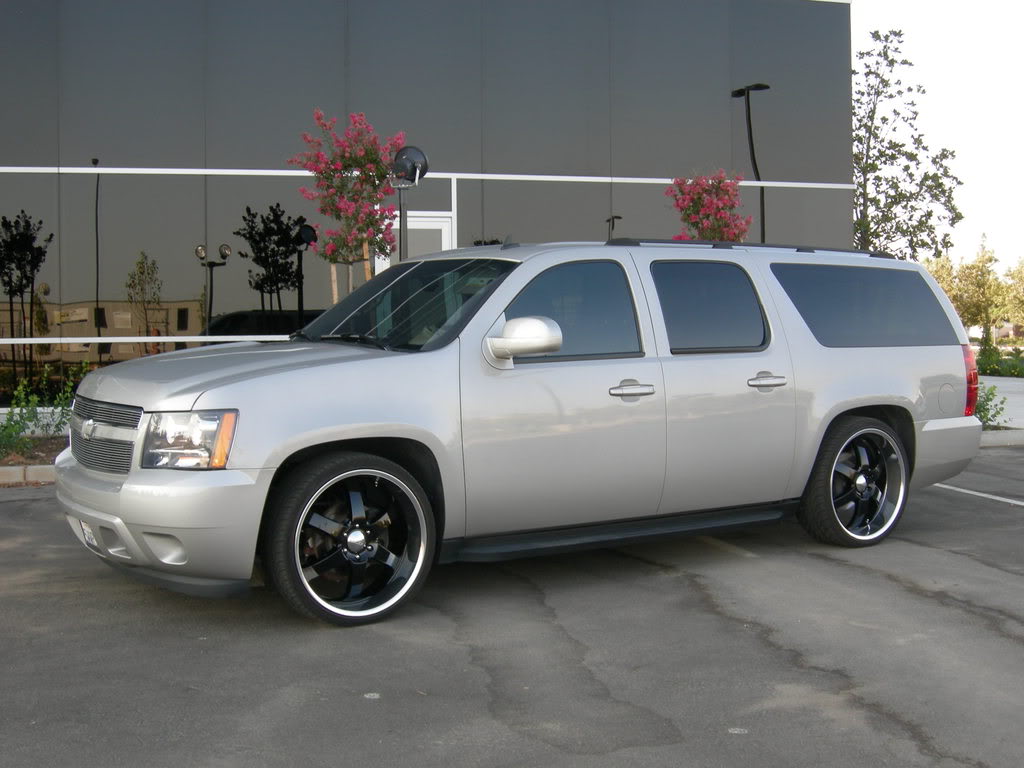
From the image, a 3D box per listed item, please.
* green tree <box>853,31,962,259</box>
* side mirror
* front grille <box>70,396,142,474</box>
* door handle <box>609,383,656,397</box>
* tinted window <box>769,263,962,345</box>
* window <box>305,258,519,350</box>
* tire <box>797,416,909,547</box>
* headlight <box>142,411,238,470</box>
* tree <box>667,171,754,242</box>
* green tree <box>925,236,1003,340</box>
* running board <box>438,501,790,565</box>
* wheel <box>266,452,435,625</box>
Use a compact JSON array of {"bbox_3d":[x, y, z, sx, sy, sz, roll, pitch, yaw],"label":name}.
[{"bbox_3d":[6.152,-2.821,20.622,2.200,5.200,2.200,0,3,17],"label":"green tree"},{"bbox_3d":[0.059,-0.205,5.978,0.220,0.200,0.300,-3,5,-35],"label":"side mirror"},{"bbox_3d":[-1.894,0.233,6.008,0.140,0.320,0.960,-3,5,-35],"label":"front grille"},{"bbox_3d":[0.598,0.028,6.499,0.280,0.060,0.060,-3,5,-35],"label":"door handle"},{"bbox_3d":[2.099,-0.451,7.647,1.530,0.475,0.070,-3,-7,-35],"label":"tinted window"},{"bbox_3d":[-0.586,-0.414,6.884,0.790,0.150,1.470,-42,23,-26],"label":"window"},{"bbox_3d":[2.006,0.576,7.675,0.750,0.750,0.250,-2,3,-34],"label":"tire"},{"bbox_3d":[-1.366,0.237,5.479,0.310,0.260,0.430,-3,5,-35],"label":"headlight"},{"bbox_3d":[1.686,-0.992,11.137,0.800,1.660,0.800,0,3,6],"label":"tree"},{"bbox_3d":[13.296,-2.481,37.972,2.400,3.527,2.400,0,3,0],"label":"green tree"},{"bbox_3d":[0.645,0.739,6.693,2.400,0.140,0.190,-2,3,-34],"label":"running board"},{"bbox_3d":[-0.723,0.691,5.820,0.750,0.750,0.250,-2,3,-34],"label":"wheel"}]

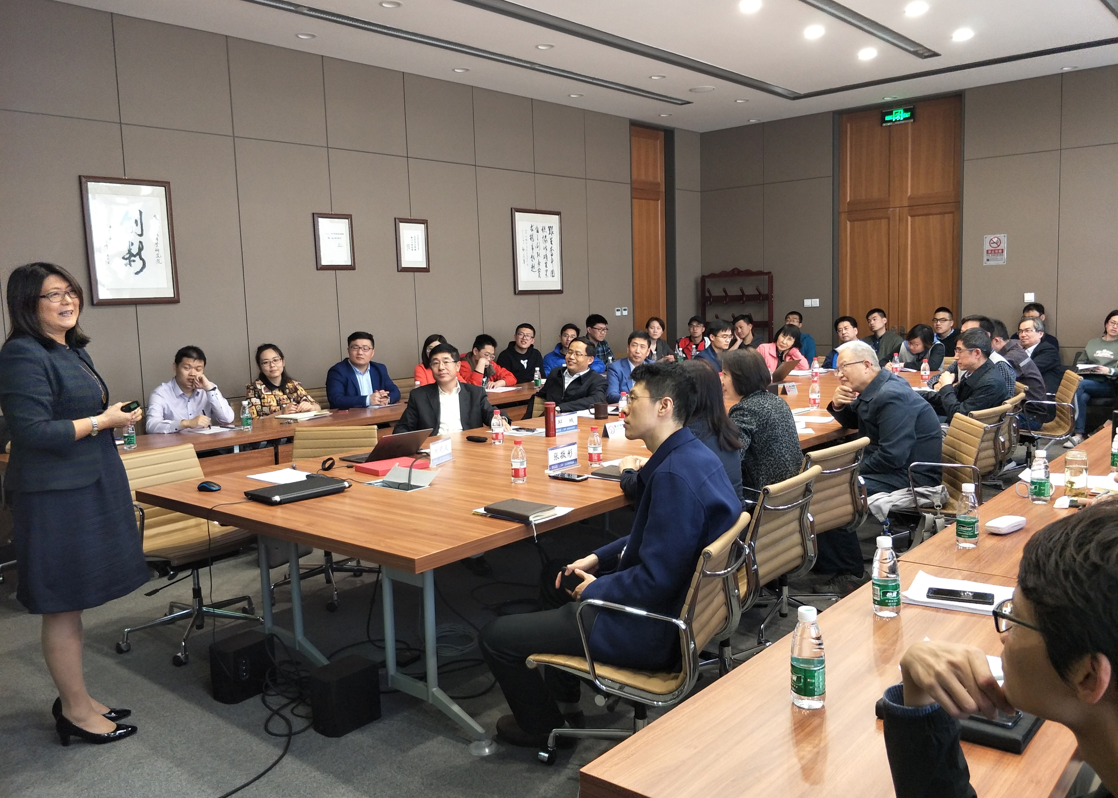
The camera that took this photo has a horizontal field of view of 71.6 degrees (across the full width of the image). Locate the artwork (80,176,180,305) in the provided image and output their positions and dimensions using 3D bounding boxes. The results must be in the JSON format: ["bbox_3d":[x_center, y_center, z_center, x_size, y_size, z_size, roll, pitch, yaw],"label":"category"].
[{"bbox_3d":[-2.739,-1.004,4.950,0.030,0.780,0.510,5,10,45],"label":"artwork"}]

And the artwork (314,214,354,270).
[{"bbox_3d":[-1.854,-1.306,6.443,0.345,0.455,0.035,-8,9,-43],"label":"artwork"}]

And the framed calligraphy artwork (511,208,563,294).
[{"bbox_3d":[-0.198,-1.517,8.005,0.700,0.855,0.040,-8,9,-43],"label":"framed calligraphy artwork"}]

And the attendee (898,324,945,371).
[{"bbox_3d":[3.095,-0.104,6.908,0.550,1.150,0.780,3,8,38],"label":"attendee"}]

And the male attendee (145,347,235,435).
[{"bbox_3d":[-2.288,0.306,4.828,0.560,1.260,0.760,-6,7,-28],"label":"male attendee"}]

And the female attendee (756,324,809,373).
[{"bbox_3d":[2.016,-0.070,7.006,0.500,1.220,0.720,-2,7,-2],"label":"female attendee"}]

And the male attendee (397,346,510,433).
[{"bbox_3d":[-0.656,0.305,4.720,0.640,1.270,0.800,-5,7,-25],"label":"male attendee"}]

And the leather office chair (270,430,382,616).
[{"bbox_3d":[-1.243,0.609,4.117,0.600,0.860,0.600,-1,6,5],"label":"leather office chair"}]

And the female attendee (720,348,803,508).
[{"bbox_3d":[0.791,0.416,3.332,0.720,1.250,0.500,3,8,35],"label":"female attendee"}]

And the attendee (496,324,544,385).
[{"bbox_3d":[-0.245,-0.033,6.921,0.520,1.270,0.750,-4,7,-22],"label":"attendee"}]

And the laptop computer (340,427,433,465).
[{"bbox_3d":[-0.859,0.213,3.850,0.355,0.158,0.310,4,9,39],"label":"laptop computer"}]

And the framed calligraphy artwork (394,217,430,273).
[{"bbox_3d":[-1.302,-1.366,6.914,0.355,0.465,0.030,-8,9,-44],"label":"framed calligraphy artwork"}]

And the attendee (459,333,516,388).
[{"bbox_3d":[-0.595,0.103,6.211,0.540,1.250,0.750,-8,9,-38],"label":"attendee"}]

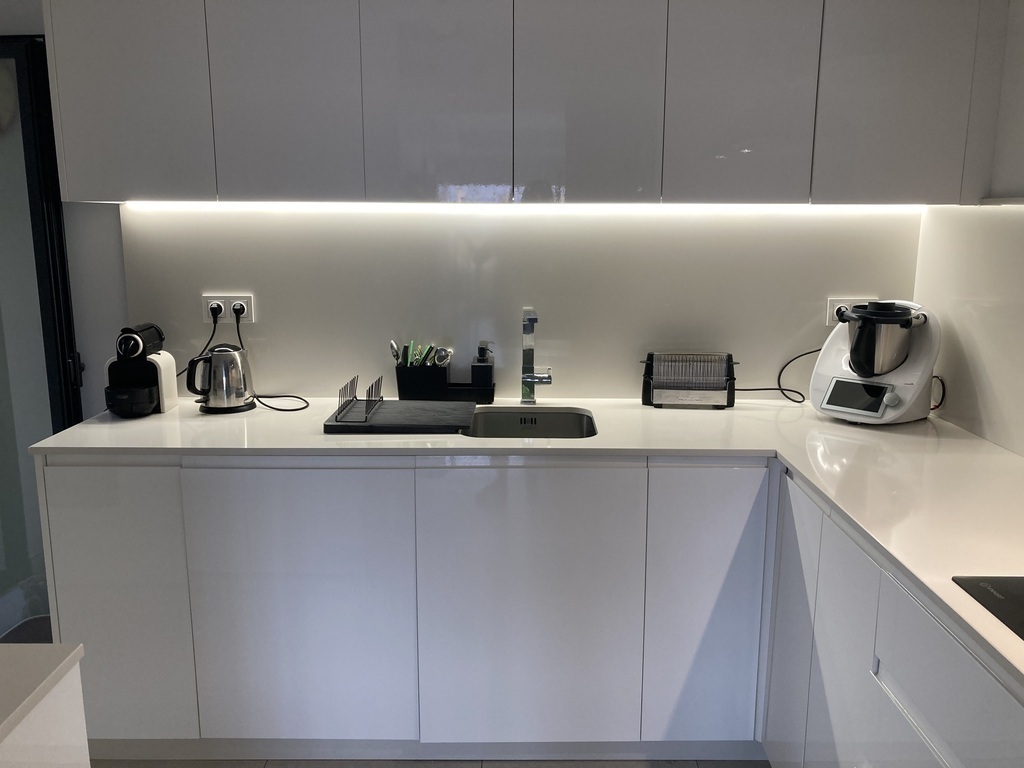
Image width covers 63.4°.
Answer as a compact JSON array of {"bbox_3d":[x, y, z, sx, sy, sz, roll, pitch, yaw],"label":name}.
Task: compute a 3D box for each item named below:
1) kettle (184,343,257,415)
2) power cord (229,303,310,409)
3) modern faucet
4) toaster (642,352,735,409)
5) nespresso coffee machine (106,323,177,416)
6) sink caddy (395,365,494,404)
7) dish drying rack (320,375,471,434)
[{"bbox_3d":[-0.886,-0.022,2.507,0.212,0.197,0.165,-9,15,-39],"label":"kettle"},{"bbox_3d":[-0.753,-0.089,2.553,0.250,0.310,0.200,0,11,0],"label":"power cord"},{"bbox_3d":[0.079,-0.065,2.465,0.098,0.302,0.270,0,11,-2],"label":"modern faucet"},{"bbox_3d":[0.548,-0.014,2.561,0.290,0.166,0.110,1,11,4],"label":"toaster"},{"bbox_3d":[-1.112,-0.050,2.487,0.170,0.257,0.265,0,11,-2],"label":"nespresso coffee machine"},{"bbox_3d":[-0.205,-0.004,2.618,0.305,0.120,0.100,0,11,0],"label":"sink caddy"},{"bbox_3d":[-0.306,0.051,2.359,0.397,0.112,0.300,0,11,0],"label":"dish drying rack"}]

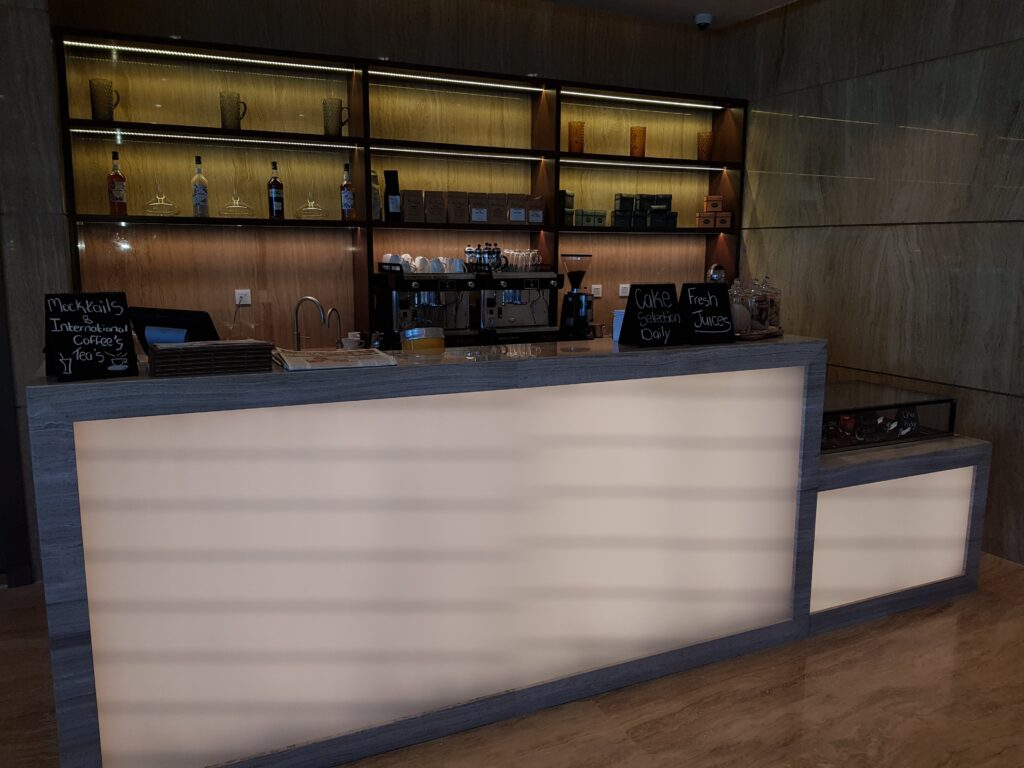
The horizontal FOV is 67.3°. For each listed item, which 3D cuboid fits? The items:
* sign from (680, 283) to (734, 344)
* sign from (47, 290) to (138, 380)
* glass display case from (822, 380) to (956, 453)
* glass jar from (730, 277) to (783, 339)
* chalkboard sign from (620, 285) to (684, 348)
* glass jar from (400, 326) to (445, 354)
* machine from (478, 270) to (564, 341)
[{"bbox_3d":[0.680,-0.251,2.734,0.197,0.209,0.118,-6,11,-31],"label":"sign"},{"bbox_3d":[-1.071,-0.124,1.950,0.182,0.209,0.126,-8,13,-40],"label":"sign"},{"bbox_3d":[1.480,0.141,3.505,0.866,0.170,0.548,-4,10,-24],"label":"glass display case"},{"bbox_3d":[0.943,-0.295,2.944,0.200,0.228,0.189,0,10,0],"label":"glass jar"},{"bbox_3d":[0.485,-0.238,2.654,0.188,0.209,0.123,-5,11,-27],"label":"chalkboard sign"},{"bbox_3d":[-0.282,-0.139,2.450,0.108,0.077,0.105,-4,10,-24],"label":"glass jar"},{"bbox_3d":[-0.046,-0.441,4.590,0.508,0.459,0.511,-4,10,-24],"label":"machine"}]

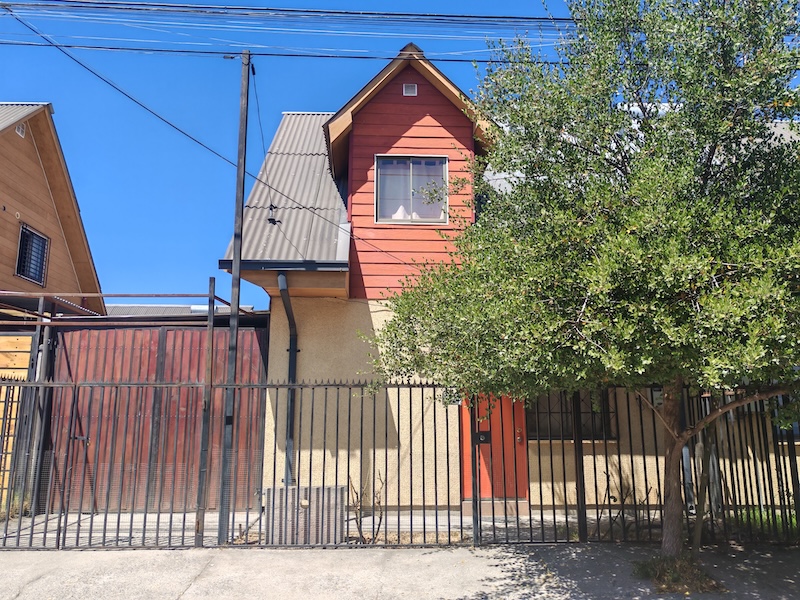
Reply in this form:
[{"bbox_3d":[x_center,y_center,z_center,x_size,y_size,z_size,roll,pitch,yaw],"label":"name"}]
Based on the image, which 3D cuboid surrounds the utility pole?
[{"bbox_3d":[-1.822,-0.214,6.994,0.090,5.600,0.090,1,-10,-3],"label":"utility pole"}]

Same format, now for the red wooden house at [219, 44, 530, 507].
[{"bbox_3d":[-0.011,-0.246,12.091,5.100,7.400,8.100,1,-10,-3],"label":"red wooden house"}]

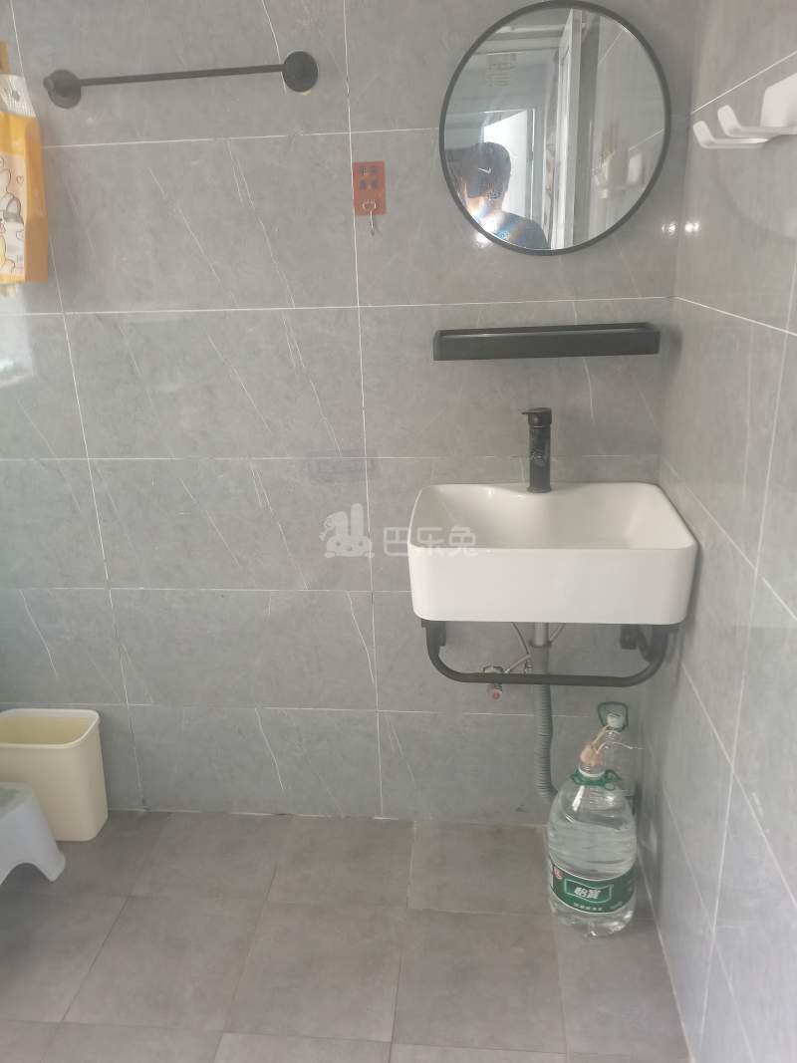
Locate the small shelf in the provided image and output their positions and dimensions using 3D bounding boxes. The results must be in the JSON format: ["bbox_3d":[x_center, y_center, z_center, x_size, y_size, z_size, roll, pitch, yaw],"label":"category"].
[{"bbox_3d":[0.270,-0.353,1.488,0.401,0.045,0.113,0,19,5],"label":"small shelf"}]

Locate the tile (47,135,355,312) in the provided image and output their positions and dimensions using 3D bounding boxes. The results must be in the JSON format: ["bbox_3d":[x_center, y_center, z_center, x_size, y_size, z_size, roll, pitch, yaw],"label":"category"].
[{"bbox_3d":[-0.378,-0.583,1.534,0.598,0.302,0.012,0,19,5],"label":"tile"}]

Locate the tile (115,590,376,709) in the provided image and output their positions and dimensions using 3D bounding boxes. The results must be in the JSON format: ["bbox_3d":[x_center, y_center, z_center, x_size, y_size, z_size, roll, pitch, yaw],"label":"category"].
[{"bbox_3d":[-0.351,0.272,1.835,0.598,0.302,0.012,0,19,5],"label":"tile"}]

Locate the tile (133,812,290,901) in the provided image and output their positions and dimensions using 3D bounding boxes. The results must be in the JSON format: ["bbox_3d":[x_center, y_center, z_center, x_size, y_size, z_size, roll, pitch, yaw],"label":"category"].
[{"bbox_3d":[-0.425,0.754,1.859,0.304,0.012,0.277,0,19,5],"label":"tile"}]

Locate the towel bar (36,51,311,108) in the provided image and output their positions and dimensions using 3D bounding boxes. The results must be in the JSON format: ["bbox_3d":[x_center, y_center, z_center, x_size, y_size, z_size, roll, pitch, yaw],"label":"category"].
[{"bbox_3d":[-0.397,-0.806,1.414,0.503,0.064,0.068,0,20,6],"label":"towel bar"}]

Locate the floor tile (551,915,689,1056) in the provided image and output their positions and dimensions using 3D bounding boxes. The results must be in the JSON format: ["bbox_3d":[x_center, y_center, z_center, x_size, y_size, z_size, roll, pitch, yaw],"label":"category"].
[{"bbox_3d":[0.408,0.851,1.508,0.206,0.012,0.300,0,19,5],"label":"floor tile"}]

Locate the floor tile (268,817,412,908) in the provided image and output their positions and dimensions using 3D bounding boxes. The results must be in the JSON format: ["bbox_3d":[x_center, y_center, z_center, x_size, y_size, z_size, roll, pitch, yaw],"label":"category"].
[{"bbox_3d":[-0.122,0.754,1.831,0.304,0.012,0.277,0,19,5],"label":"floor tile"}]

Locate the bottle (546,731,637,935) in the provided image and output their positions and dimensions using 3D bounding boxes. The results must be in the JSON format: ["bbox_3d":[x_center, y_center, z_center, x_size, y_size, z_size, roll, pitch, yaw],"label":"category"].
[{"bbox_3d":[0.395,0.607,1.617,0.172,0.380,0.172,4,20,15],"label":"bottle"}]

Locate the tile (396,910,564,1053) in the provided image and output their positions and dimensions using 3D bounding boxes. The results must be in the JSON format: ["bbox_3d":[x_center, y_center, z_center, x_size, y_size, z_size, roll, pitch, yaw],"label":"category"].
[{"bbox_3d":[0.156,0.852,1.530,0.302,0.010,0.301,0,20,6],"label":"tile"}]

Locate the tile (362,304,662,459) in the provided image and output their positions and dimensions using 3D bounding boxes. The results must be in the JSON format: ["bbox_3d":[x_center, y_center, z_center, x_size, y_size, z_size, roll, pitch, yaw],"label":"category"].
[{"bbox_3d":[0.228,-0.296,1.576,0.600,0.302,0.010,0,20,6],"label":"tile"}]

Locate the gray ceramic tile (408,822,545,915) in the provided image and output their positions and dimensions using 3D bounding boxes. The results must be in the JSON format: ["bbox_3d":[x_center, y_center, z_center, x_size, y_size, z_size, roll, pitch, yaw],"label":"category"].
[{"bbox_3d":[0.182,0.755,1.802,0.302,0.010,0.285,0,20,6],"label":"gray ceramic tile"}]

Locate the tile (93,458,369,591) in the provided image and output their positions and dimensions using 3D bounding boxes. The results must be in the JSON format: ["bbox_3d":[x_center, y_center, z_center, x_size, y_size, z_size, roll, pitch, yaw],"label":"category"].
[{"bbox_3d":[-0.360,-0.012,1.722,0.600,0.300,0.010,0,20,6],"label":"tile"}]

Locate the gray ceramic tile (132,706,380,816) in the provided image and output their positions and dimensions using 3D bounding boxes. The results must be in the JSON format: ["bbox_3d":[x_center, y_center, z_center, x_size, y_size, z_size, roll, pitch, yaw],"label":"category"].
[{"bbox_3d":[-0.342,0.558,1.935,0.598,0.303,0.012,0,19,5],"label":"gray ceramic tile"}]

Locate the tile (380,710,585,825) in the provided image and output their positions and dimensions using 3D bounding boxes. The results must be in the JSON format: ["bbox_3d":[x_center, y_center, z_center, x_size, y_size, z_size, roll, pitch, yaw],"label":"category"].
[{"bbox_3d":[0.255,0.559,1.878,0.600,0.302,0.010,0,20,6],"label":"tile"}]

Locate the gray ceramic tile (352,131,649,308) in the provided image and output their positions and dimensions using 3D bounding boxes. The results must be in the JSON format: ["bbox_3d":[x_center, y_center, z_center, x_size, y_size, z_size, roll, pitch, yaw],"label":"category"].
[{"bbox_3d":[0.211,-0.583,1.479,0.587,0.302,0.012,0,19,5],"label":"gray ceramic tile"}]

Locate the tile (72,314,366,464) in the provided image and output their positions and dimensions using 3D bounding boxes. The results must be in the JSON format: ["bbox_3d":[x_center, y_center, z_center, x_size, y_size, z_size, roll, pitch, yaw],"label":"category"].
[{"bbox_3d":[-0.369,-0.298,1.634,0.600,0.302,0.010,0,20,6],"label":"tile"}]

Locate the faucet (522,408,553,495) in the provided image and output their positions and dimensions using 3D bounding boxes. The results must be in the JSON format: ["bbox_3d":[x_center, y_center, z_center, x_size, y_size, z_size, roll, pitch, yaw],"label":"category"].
[{"bbox_3d":[0.269,-0.146,1.536,0.053,0.170,0.126,0,19,5],"label":"faucet"}]

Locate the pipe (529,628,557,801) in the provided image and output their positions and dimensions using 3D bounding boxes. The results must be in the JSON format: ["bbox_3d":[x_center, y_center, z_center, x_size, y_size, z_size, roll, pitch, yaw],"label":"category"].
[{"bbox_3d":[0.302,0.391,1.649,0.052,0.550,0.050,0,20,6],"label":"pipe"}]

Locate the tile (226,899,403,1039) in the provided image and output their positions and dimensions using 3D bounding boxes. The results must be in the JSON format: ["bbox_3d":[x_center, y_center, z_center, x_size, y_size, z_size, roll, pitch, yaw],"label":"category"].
[{"bbox_3d":[-0.147,0.852,1.560,0.302,0.010,0.301,0,20,6],"label":"tile"}]

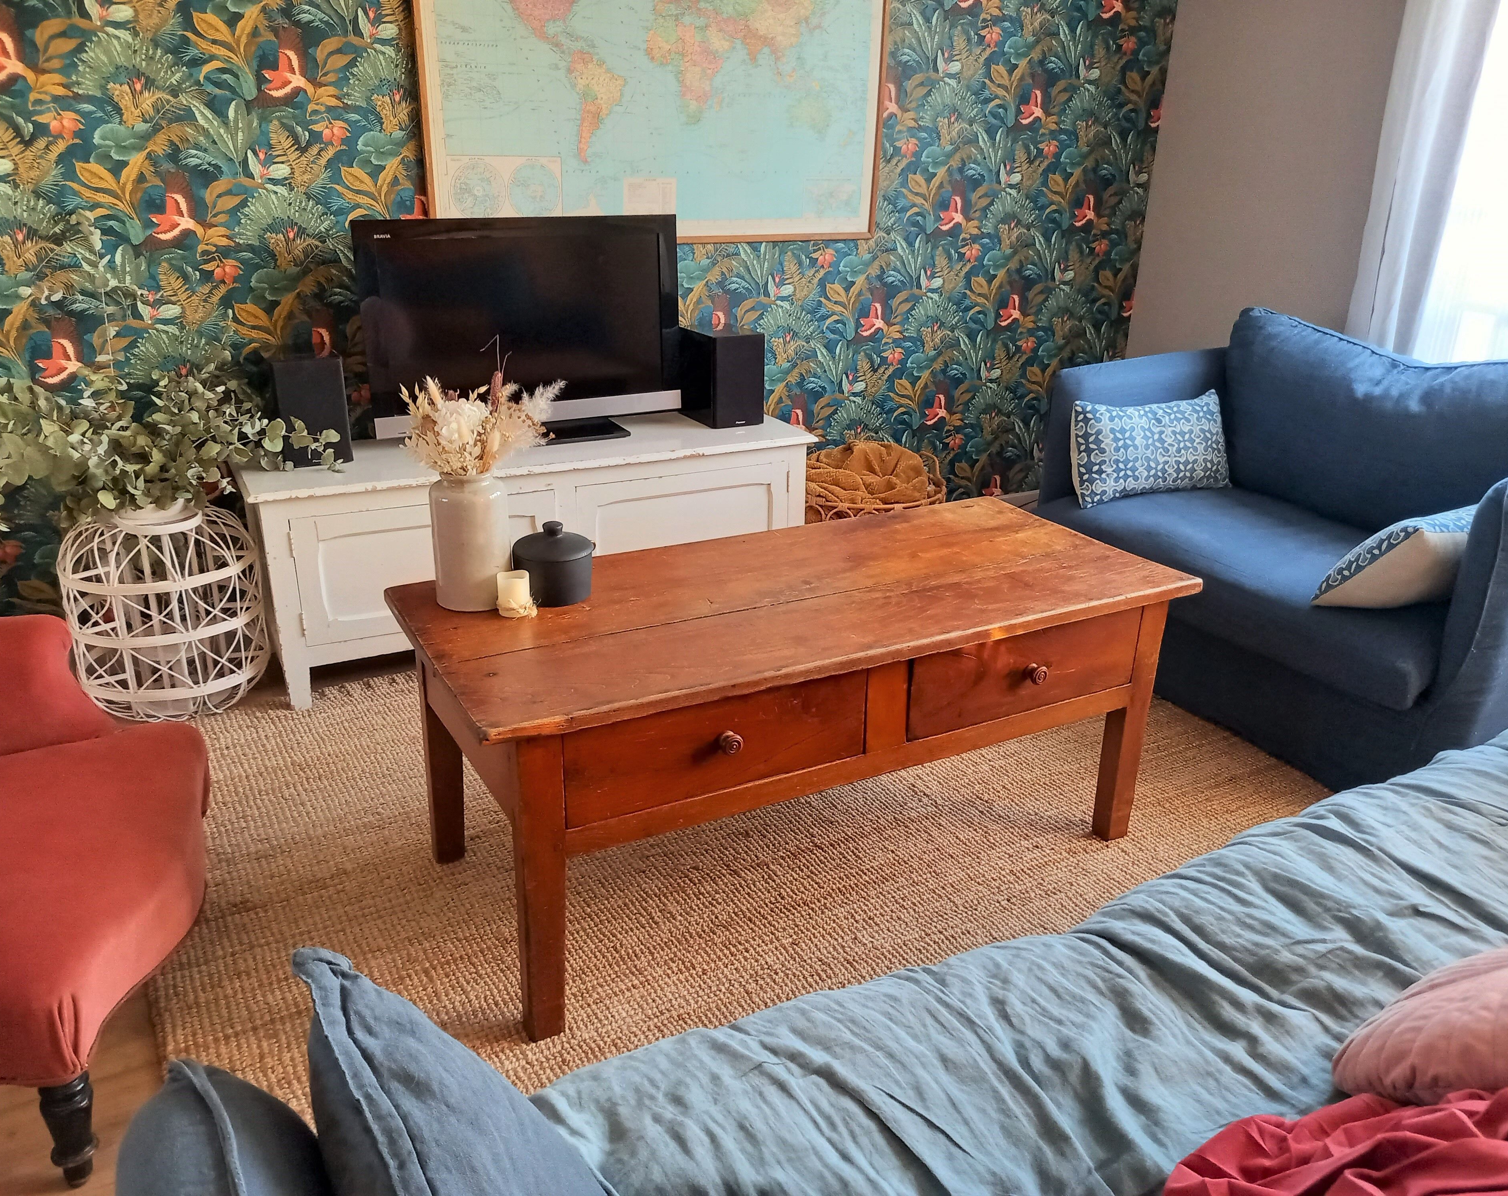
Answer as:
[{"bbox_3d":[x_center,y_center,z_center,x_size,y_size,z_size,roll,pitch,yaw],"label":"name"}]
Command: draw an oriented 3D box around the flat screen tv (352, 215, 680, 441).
[{"bbox_3d":[-0.550,-0.671,2.852,0.800,0.527,0.220,-11,25,-28],"label":"flat screen tv"}]

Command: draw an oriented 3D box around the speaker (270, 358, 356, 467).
[{"bbox_3d":[-1.029,-0.448,2.653,0.150,0.236,0.205,-10,24,-26],"label":"speaker"}]

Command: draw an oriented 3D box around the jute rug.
[{"bbox_3d":[0.119,0.374,2.319,2.400,0.014,1.750,-10,24,-26],"label":"jute rug"}]

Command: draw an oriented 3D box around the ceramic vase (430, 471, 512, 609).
[{"bbox_3d":[-0.441,-0.090,1.802,0.119,0.197,0.119,-10,24,-26],"label":"ceramic vase"}]

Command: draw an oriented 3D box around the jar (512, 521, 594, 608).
[{"bbox_3d":[-0.322,-0.062,1.845,0.125,0.118,0.125,1,22,-1],"label":"jar"}]

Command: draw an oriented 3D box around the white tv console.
[{"bbox_3d":[-0.546,-0.151,2.939,1.359,0.502,0.450,-10,24,-26],"label":"white tv console"}]

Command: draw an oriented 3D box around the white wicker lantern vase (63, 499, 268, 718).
[{"bbox_3d":[-1.305,0.013,2.567,0.400,0.435,0.400,-10,24,-26],"label":"white wicker lantern vase"}]

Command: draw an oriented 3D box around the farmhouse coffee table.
[{"bbox_3d":[0.082,0.218,2.026,1.258,0.517,0.551,-10,24,-27],"label":"farmhouse coffee table"}]

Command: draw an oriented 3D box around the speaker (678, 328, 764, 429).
[{"bbox_3d":[-0.085,-0.600,3.100,0.152,0.237,0.205,-10,24,-26],"label":"speaker"}]

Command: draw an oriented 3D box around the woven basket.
[{"bbox_3d":[0.284,-0.227,3.380,0.510,0.360,0.500,-10,24,-26],"label":"woven basket"}]

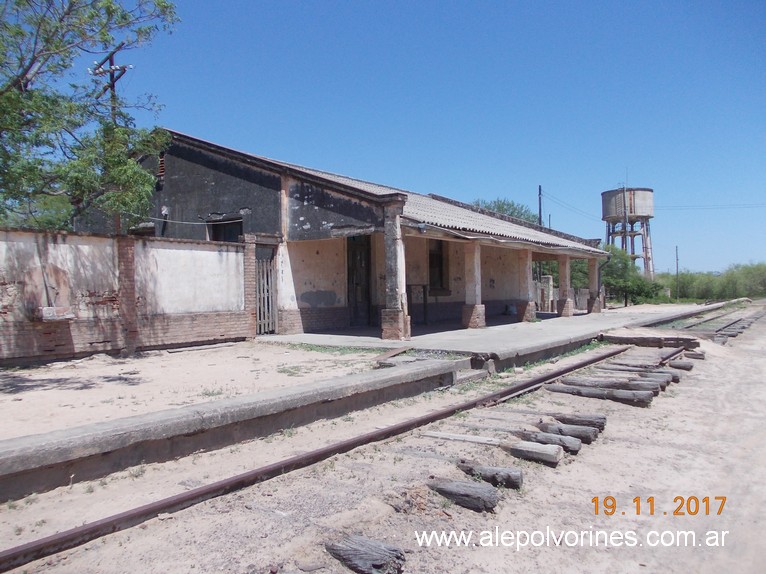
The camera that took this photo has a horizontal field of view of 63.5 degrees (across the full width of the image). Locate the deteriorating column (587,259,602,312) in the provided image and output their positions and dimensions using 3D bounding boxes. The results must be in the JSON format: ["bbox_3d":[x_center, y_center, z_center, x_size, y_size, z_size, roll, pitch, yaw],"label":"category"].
[{"bbox_3d":[9.366,-0.022,27.542,0.509,2.423,0.509,-1,-1,35],"label":"deteriorating column"}]

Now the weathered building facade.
[{"bbox_3d":[-0.491,-1.842,24.709,14.248,6.323,16.689,-1,-1,35],"label":"weathered building facade"}]

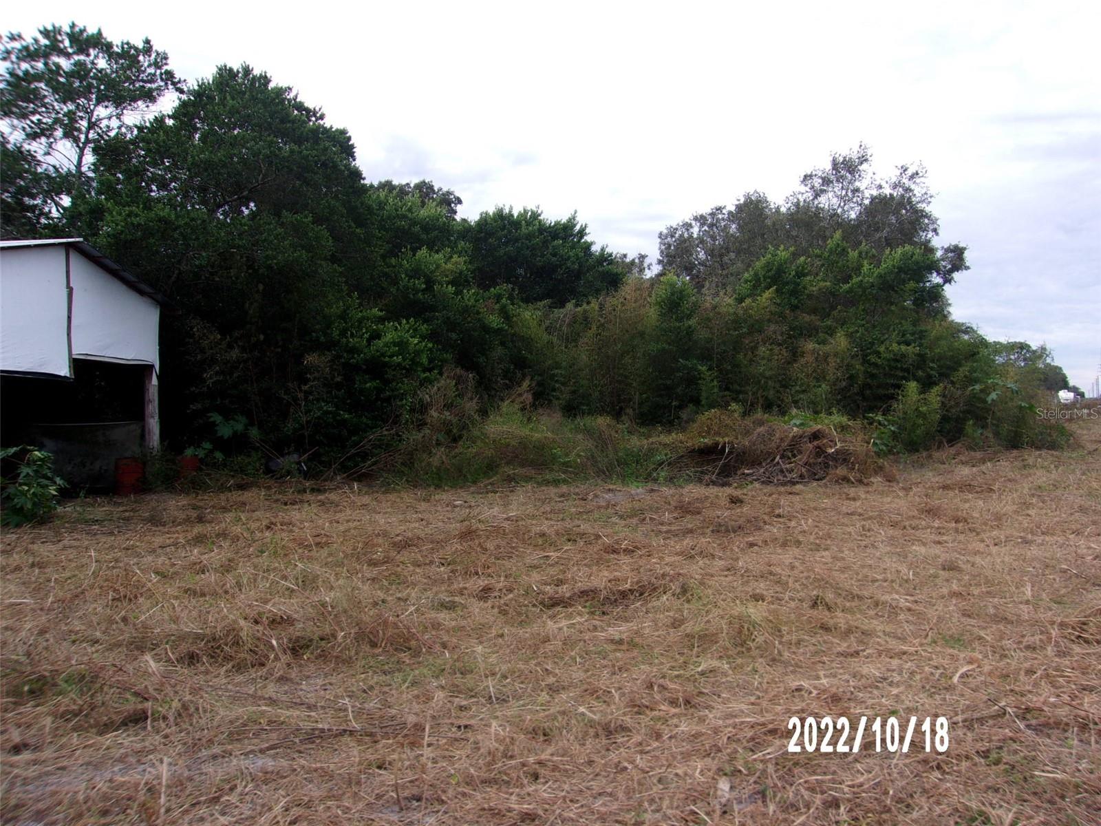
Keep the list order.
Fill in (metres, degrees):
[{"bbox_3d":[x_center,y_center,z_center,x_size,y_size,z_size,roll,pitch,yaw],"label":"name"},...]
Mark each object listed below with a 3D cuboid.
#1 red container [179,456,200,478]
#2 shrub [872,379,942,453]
[{"bbox_3d":[-6.387,0.990,15.200,0.370,0.450,0.370,0,1,0],"label":"red container"},{"bbox_3d":[9.988,0.144,24.000,1.900,2.000,1.700,0,1,0],"label":"shrub"}]

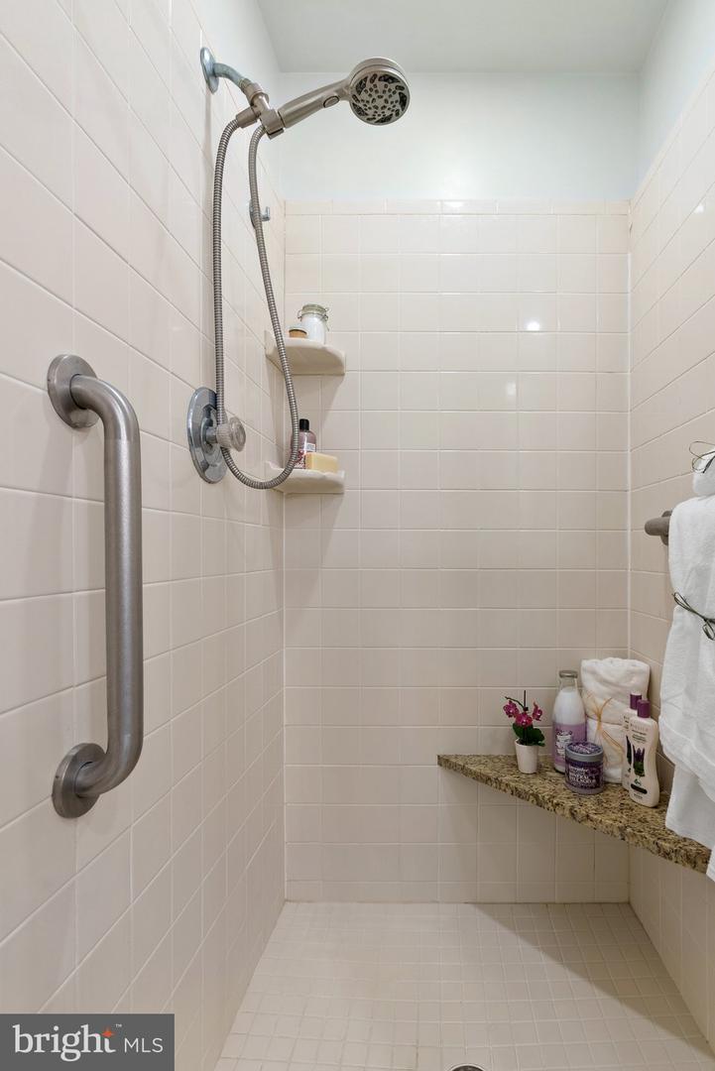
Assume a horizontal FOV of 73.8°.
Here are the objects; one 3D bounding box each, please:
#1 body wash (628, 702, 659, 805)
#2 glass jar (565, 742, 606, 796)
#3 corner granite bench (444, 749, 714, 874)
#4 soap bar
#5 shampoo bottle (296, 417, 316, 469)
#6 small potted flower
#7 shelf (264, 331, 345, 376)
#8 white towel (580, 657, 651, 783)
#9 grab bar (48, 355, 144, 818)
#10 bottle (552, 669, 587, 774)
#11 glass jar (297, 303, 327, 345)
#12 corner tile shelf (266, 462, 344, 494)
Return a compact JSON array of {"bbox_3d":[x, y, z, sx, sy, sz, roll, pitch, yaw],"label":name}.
[{"bbox_3d":[0.666,0.503,1.108,0.038,0.238,0.060,0,0,-43],"label":"body wash"},{"bbox_3d":[0.557,0.572,1.172,0.086,0.094,0.086,0,-1,20],"label":"glass jar"},{"bbox_3d":[0.485,0.632,1.125,0.544,0.032,0.490,0,-1,4],"label":"corner granite bench"},{"bbox_3d":[-0.098,-0.191,1.281,0.087,0.045,0.041,0,0,-42],"label":"soap bar"},{"bbox_3d":[-0.143,-0.233,1.270,0.064,0.156,0.052,0,-1,-3],"label":"shampoo bottle"},{"bbox_3d":[0.446,0.518,1.269,0.109,0.208,0.086,0,0,19],"label":"small potted flower"},{"bbox_3d":[-0.132,-0.487,1.269,0.186,0.064,0.175,0,-1,3],"label":"shelf"},{"bbox_3d":[0.660,0.474,1.240,0.158,0.290,0.110,0,-1,21],"label":"white towel"},{"bbox_3d":[-0.290,0.059,0.551,0.076,0.537,0.083,0,0,5],"label":"grab bar"},{"bbox_3d":[0.573,0.494,1.282,0.094,0.257,0.094,0,0,36],"label":"bottle"},{"bbox_3d":[-0.119,-0.547,1.277,0.077,0.114,0.069,0,0,-5],"label":"glass jar"},{"bbox_3d":[-0.132,-0.153,1.270,0.186,0.067,0.173,0,-1,3],"label":"corner tile shelf"}]

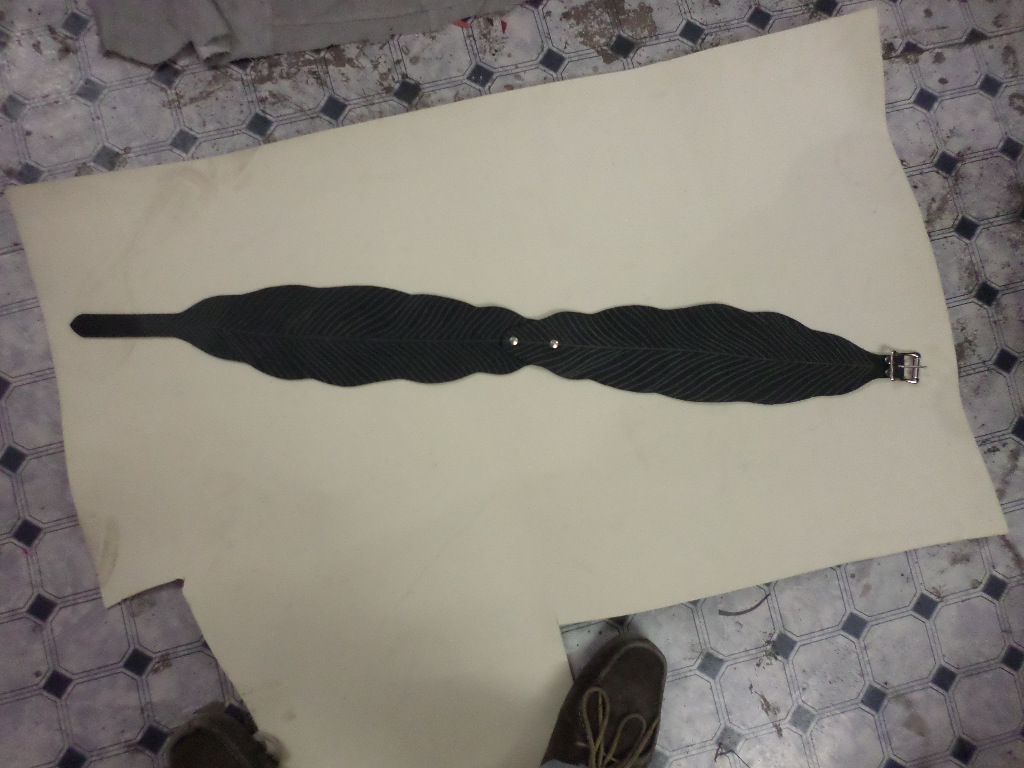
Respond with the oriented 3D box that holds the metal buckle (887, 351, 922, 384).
[{"bbox_3d":[0.543,-0.023,1.020,0.049,0.013,0.044,4,85,-3],"label":"metal buckle"}]

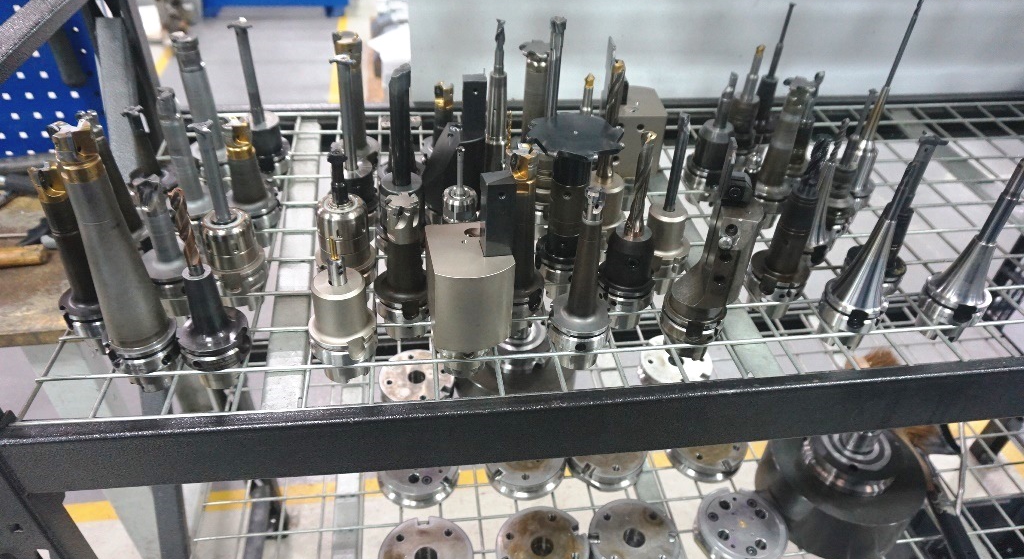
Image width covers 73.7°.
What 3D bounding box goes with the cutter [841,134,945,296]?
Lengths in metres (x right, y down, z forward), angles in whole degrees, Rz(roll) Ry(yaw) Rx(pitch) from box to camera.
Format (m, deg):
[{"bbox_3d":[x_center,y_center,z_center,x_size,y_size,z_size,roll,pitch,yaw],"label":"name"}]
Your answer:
[{"bbox_3d":[0.415,-0.057,0.747,0.063,0.210,0.063,-3,39,-7],"label":"cutter"}]

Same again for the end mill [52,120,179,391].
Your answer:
[{"bbox_3d":[-0.342,-0.011,0.598,0.063,0.265,0.063,4,37,-3],"label":"end mill"}]

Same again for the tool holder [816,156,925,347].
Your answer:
[{"bbox_3d":[0.364,-0.024,0.686,0.063,0.214,0.063,2,38,-1],"label":"tool holder"}]

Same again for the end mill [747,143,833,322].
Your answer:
[{"bbox_3d":[0.303,-0.052,0.736,0.063,0.209,0.063,-2,37,-8],"label":"end mill"}]

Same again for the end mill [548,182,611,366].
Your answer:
[{"bbox_3d":[0.071,0.000,0.665,0.063,0.204,0.063,-4,40,-7],"label":"end mill"}]

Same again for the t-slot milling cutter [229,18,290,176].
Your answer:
[{"bbox_3d":[-0.322,-0.215,0.871,0.063,0.225,0.063,-3,40,-7],"label":"t-slot milling cutter"}]

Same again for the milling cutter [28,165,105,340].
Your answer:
[{"bbox_3d":[-0.400,-0.015,0.637,0.063,0.197,0.063,-2,38,-9],"label":"milling cutter"}]

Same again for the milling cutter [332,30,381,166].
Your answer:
[{"bbox_3d":[-0.209,-0.215,0.899,0.063,0.209,0.063,-2,39,-8],"label":"milling cutter"}]

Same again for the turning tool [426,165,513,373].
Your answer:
[{"bbox_3d":[-0.037,0.001,0.635,0.077,0.212,0.087,-4,39,-9],"label":"turning tool"}]

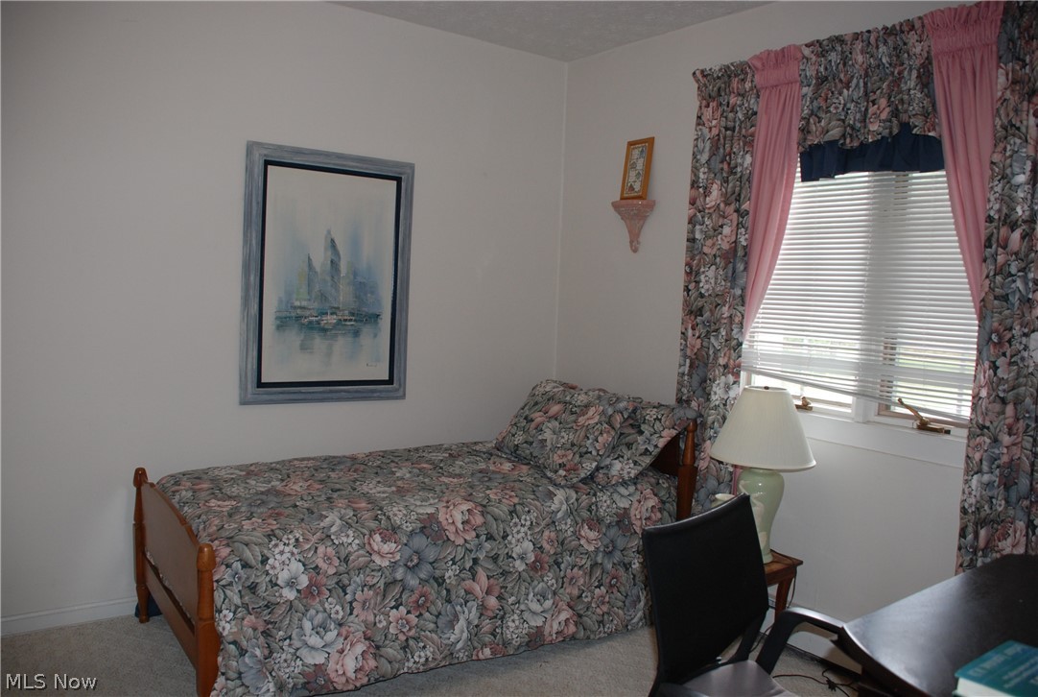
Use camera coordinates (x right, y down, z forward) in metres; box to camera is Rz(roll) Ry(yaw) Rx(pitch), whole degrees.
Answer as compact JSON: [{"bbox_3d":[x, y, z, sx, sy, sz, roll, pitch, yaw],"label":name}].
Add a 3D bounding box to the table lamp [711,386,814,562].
[{"bbox_3d":[0.846,0.437,2.723,0.355,0.612,0.355,-2,6,-37],"label":"table lamp"}]

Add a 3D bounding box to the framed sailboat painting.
[{"bbox_3d":[-0.790,-0.291,3.305,0.740,1.048,0.040,-2,6,-37],"label":"framed sailboat painting"}]

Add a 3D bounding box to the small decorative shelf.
[{"bbox_3d":[0.492,-0.556,3.547,0.130,0.240,0.215,-2,6,-36],"label":"small decorative shelf"}]

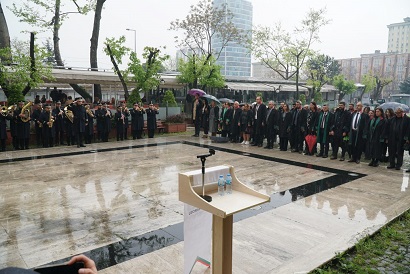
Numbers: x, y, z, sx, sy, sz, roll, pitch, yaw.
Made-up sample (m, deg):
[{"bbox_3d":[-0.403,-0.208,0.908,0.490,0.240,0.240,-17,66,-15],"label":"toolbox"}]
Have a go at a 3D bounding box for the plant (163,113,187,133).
[{"bbox_3d":[-1.641,-0.792,16.747,1.150,1.000,0.500,-6,9,-39],"label":"plant"}]

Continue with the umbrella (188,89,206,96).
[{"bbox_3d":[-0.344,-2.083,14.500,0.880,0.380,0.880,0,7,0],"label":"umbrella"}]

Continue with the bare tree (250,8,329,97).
[{"bbox_3d":[5.862,-5.255,23.030,5.400,8.350,5.000,0,7,0],"label":"bare tree"}]

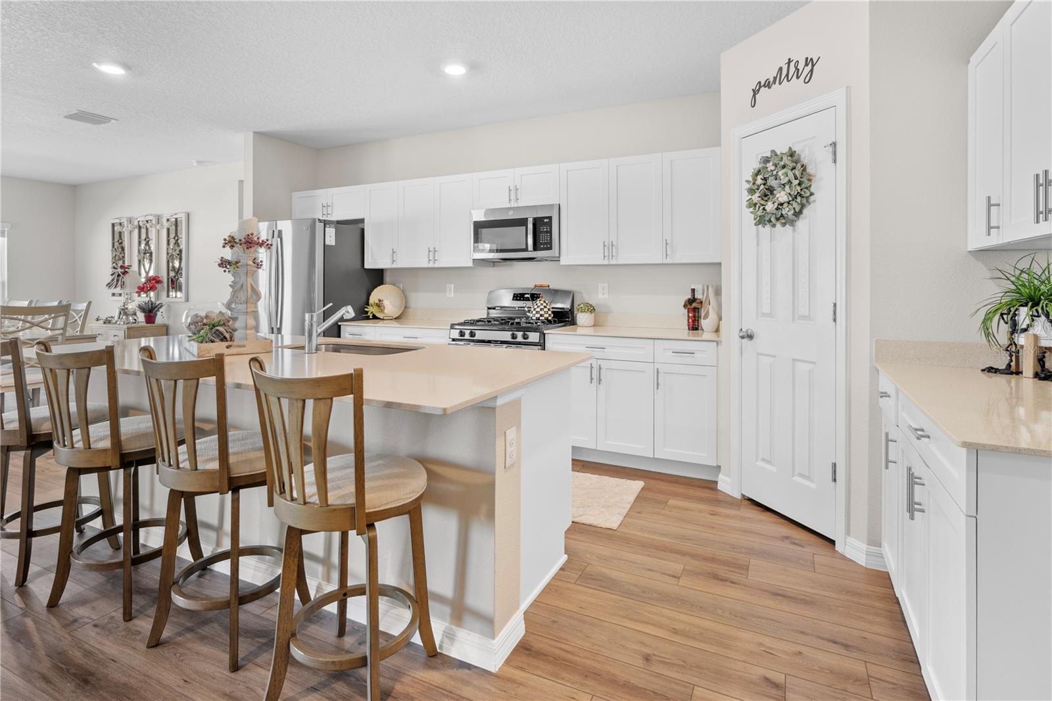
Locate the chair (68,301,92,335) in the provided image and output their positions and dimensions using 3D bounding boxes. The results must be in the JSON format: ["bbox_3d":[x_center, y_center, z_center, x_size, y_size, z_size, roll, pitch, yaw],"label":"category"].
[{"bbox_3d":[-4.755,0.037,5.225,0.470,1.050,0.560,2,4,27],"label":"chair"}]

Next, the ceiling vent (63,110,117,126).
[{"bbox_3d":[-3.714,-1.967,4.462,0.327,0.025,0.307,2,5,25],"label":"ceiling vent"}]

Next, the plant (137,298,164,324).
[{"bbox_3d":[-4.601,-0.484,6.449,0.330,0.330,0.330,2,5,25],"label":"plant"}]

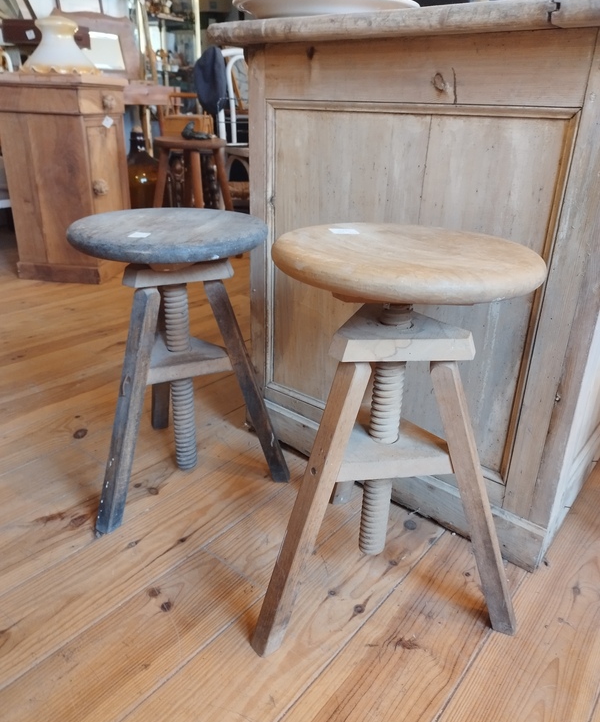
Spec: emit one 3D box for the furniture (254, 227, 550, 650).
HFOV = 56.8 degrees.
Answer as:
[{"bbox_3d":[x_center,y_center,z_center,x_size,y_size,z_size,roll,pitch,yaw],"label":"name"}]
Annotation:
[{"bbox_3d":[0.116,0.096,0.810,0.393,0.552,0.390,-2,24,-9],"label":"furniture"}]

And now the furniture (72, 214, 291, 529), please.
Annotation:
[{"bbox_3d":[-0.245,-0.011,1.069,0.386,0.516,0.390,-10,27,-26],"label":"furniture"}]

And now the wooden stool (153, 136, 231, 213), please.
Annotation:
[{"bbox_3d":[-0.505,-0.748,2.642,0.359,0.568,0.359,11,26,20],"label":"wooden stool"}]

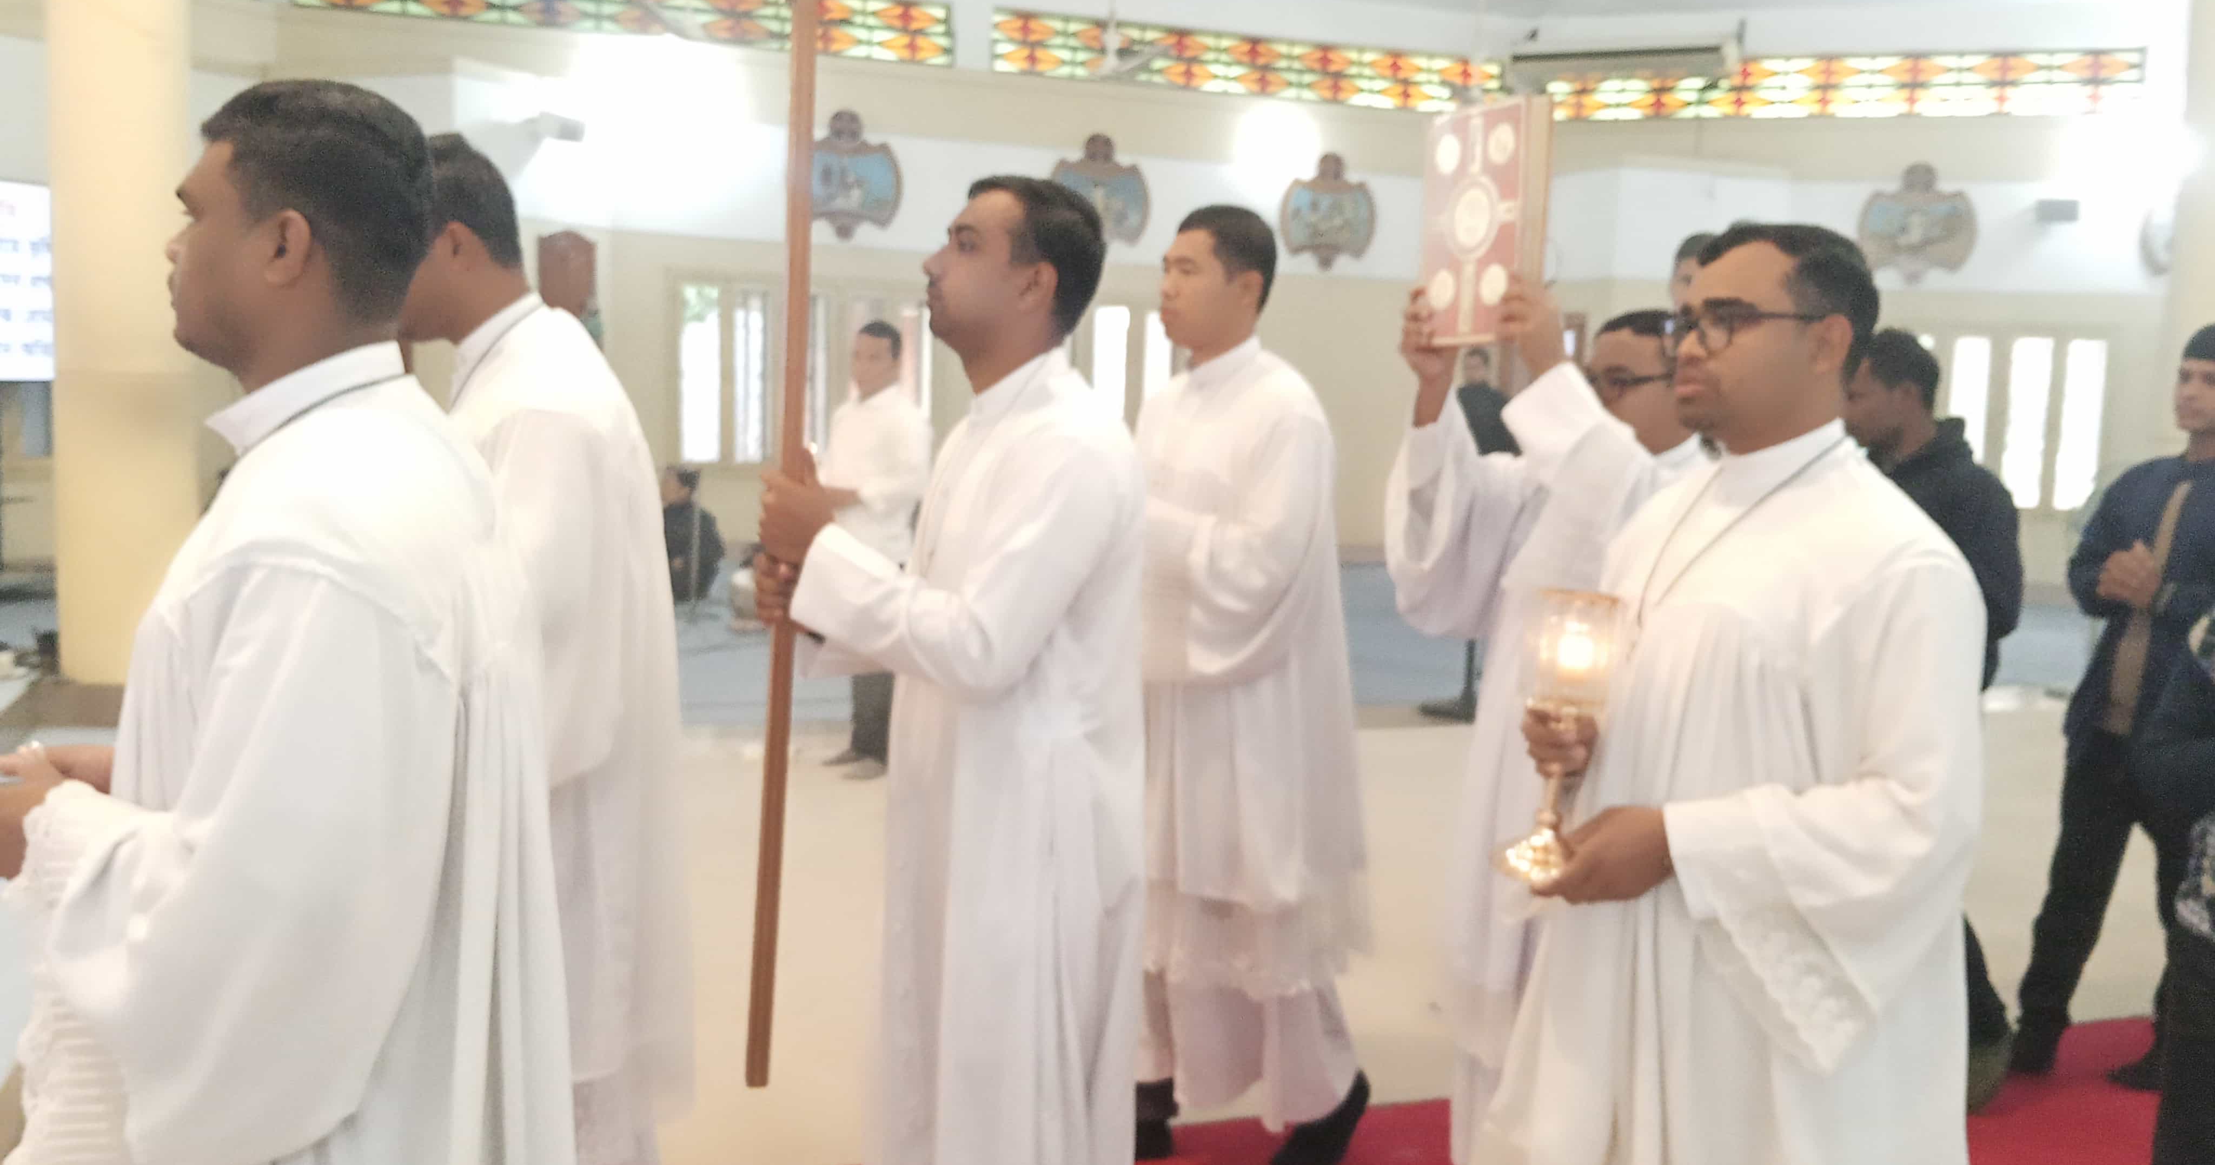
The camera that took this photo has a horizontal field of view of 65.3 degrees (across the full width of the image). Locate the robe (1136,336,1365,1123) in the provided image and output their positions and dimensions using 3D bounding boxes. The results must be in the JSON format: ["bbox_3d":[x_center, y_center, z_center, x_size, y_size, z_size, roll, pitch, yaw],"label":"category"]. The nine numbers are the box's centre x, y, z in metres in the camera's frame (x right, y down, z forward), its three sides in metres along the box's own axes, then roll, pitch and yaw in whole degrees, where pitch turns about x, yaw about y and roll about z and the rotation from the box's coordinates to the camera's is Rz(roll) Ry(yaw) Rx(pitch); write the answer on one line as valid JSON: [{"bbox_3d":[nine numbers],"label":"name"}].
[{"bbox_3d":[0.213,0.275,3.060,0.450,1.390,0.530,0,5,-23],"label":"robe"}]

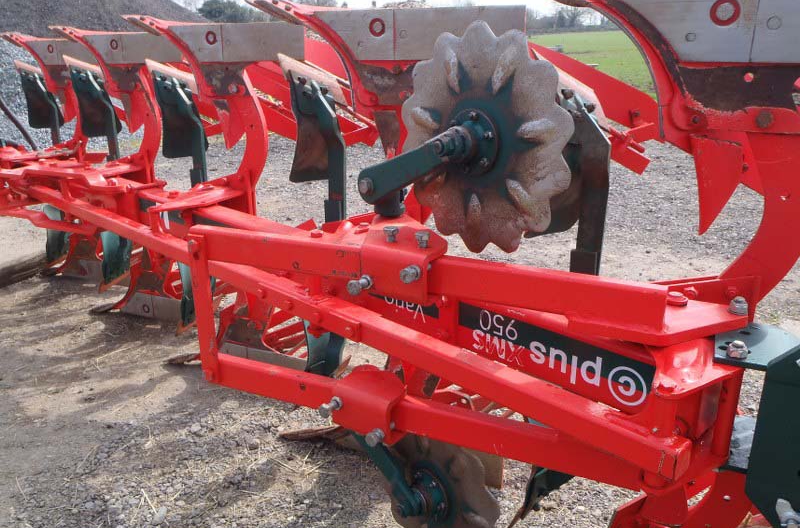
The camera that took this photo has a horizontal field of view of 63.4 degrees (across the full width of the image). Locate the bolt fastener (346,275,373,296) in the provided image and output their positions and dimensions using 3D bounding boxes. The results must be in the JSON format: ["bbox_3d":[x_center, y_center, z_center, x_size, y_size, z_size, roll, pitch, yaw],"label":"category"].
[{"bbox_3d":[-0.081,0.046,1.356,0.029,0.029,0.056,7,22,28],"label":"bolt fastener"}]

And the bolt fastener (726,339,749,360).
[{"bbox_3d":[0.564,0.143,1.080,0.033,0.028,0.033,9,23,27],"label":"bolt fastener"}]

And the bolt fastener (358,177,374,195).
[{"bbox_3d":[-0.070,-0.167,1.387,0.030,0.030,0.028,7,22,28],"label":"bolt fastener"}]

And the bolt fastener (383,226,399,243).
[{"bbox_3d":[-0.019,-0.062,1.355,0.029,0.036,0.029,9,23,27],"label":"bolt fastener"}]

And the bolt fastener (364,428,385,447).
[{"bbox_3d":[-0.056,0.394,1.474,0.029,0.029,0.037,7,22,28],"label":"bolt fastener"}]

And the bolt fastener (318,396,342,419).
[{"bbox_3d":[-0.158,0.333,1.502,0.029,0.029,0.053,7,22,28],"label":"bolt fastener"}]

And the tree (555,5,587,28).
[{"bbox_3d":[42.806,-62.333,163.359,8.000,6.830,8.000,4,21,13],"label":"tree"}]

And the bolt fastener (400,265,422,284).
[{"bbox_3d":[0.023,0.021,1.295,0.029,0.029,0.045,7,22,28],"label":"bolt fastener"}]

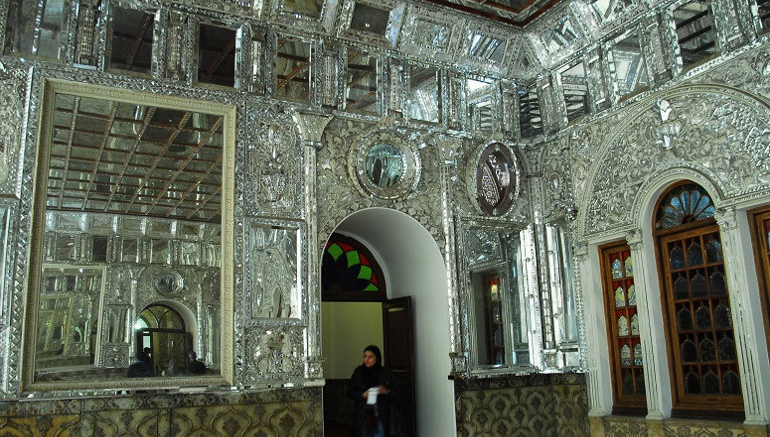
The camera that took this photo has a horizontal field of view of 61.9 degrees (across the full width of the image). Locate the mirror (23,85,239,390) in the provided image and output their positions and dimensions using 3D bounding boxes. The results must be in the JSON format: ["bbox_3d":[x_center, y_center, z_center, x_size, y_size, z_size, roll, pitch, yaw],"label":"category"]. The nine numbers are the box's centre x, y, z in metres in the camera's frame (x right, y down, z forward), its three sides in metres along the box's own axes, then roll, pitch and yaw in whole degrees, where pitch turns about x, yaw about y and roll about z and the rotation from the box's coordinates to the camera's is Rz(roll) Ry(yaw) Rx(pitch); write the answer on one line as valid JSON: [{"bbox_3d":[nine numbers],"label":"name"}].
[{"bbox_3d":[-2.477,0.178,6.505,1.913,2.979,0.120,4,-14,-27],"label":"mirror"}]

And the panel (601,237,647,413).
[{"bbox_3d":[2.992,1.333,7.955,0.100,2.076,0.560,4,-14,-27],"label":"panel"}]

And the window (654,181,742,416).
[{"bbox_3d":[3.465,0.844,7.125,0.120,2.588,0.906,4,-14,-27],"label":"window"}]

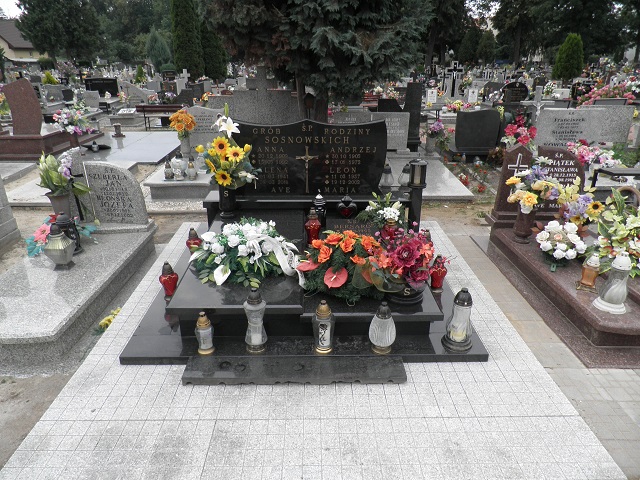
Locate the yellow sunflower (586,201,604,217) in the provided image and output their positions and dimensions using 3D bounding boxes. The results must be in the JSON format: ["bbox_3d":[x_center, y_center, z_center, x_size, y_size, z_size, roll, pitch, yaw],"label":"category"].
[{"bbox_3d":[2.044,-0.234,3.292,0.122,0.120,0.050,8,11,18],"label":"yellow sunflower"}]

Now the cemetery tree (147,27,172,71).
[{"bbox_3d":[-12.535,-14.745,34.736,2.100,3.280,2.100,0,23,-1],"label":"cemetery tree"}]

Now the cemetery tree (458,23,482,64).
[{"bbox_3d":[14.947,-19.020,44.439,2.300,4.083,2.300,0,23,-1],"label":"cemetery tree"}]

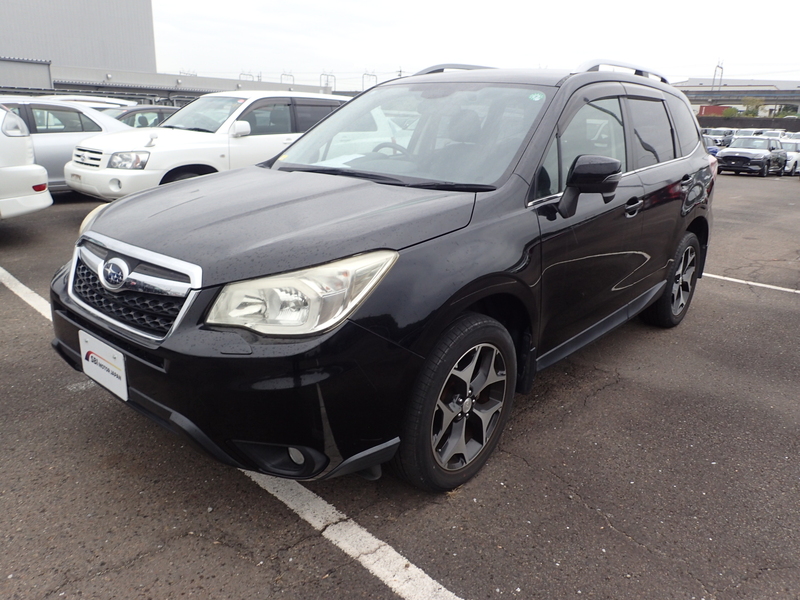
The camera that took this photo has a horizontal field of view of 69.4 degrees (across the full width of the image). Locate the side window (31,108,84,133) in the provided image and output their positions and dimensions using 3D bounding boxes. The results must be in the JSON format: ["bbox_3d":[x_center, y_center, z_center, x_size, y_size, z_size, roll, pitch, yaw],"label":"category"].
[{"bbox_3d":[-4.716,-2.463,7.977,0.060,0.300,0.650,-6,7,43],"label":"side window"}]

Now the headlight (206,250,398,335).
[{"bbox_3d":[-0.287,-0.026,1.726,0.450,0.240,0.420,15,22,39],"label":"headlight"}]

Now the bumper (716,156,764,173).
[{"bbox_3d":[13.025,-5.242,22.326,0.460,0.580,1.680,-13,22,-40],"label":"bumper"}]

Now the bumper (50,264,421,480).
[{"bbox_3d":[-0.798,0.113,2.132,1.790,0.530,0.600,16,21,38],"label":"bumper"}]

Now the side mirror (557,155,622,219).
[{"bbox_3d":[0.766,-0.452,2.345,0.235,0.255,0.180,16,21,38],"label":"side mirror"}]

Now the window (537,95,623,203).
[{"bbox_3d":[0.847,-0.754,2.688,0.060,0.480,1.020,-2,10,42],"label":"window"}]

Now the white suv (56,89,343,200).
[{"bbox_3d":[-2.120,-2.122,8.262,1.850,1.690,4.680,16,21,38],"label":"white suv"}]

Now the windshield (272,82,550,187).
[{"bbox_3d":[0.057,-0.869,2.839,1.450,0.180,0.840,16,54,38],"label":"windshield"}]

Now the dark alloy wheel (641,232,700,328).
[{"bbox_3d":[1.934,-0.154,4.143,0.225,0.700,0.700,15,22,39],"label":"dark alloy wheel"}]

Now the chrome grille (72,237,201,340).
[{"bbox_3d":[-0.934,-0.064,1.906,0.840,0.250,0.130,16,21,38],"label":"chrome grille"}]

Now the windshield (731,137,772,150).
[{"bbox_3d":[14.892,-6.612,24.472,1.420,0.140,0.840,17,57,41],"label":"windshield"}]

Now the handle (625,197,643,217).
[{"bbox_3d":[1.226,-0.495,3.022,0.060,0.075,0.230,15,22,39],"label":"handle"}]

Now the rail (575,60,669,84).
[{"bbox_3d":[1.337,-1.323,3.380,0.070,0.120,1.600,15,22,39],"label":"rail"}]

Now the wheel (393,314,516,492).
[{"bbox_3d":[0.197,0.379,2.227,0.225,0.700,0.700,15,22,39],"label":"wheel"}]

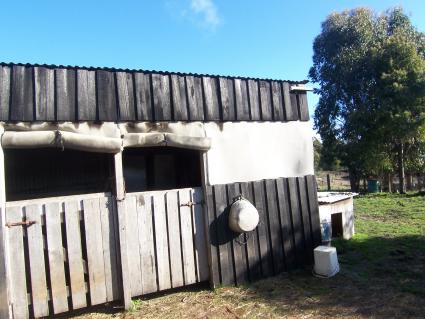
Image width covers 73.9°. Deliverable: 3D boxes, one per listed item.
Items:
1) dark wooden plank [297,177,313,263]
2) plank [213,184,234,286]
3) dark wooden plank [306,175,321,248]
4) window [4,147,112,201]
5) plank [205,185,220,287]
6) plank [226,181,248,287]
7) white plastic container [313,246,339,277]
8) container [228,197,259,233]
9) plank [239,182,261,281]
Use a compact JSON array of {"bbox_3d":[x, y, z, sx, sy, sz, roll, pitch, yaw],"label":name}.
[{"bbox_3d":[1.284,0.850,3.897,0.125,1.210,0.028,-4,-3,-21],"label":"dark wooden plank"},{"bbox_3d":[0.193,1.112,4.221,0.211,1.463,0.036,-3,-4,-21],"label":"plank"},{"bbox_3d":[1.774,0.988,4.847,0.196,1.442,0.036,-3,-4,-21],"label":"dark wooden plank"},{"bbox_3d":[-1.876,0.167,3.576,1.215,0.597,0.103,-3,-4,-21],"label":"window"},{"bbox_3d":[0.007,0.919,3.405,0.095,1.200,0.028,-4,-3,-21],"label":"plank"},{"bbox_3d":[0.320,0.918,3.524,0.165,1.210,0.028,-4,-3,-21],"label":"plank"},{"bbox_3d":[1.729,1.560,4.319,0.299,0.345,0.299,-1,-6,-41],"label":"white plastic container"},{"bbox_3d":[0.392,0.702,3.458,0.380,0.380,0.270,-4,6,-19],"label":"container"},{"bbox_3d":[0.595,1.088,4.379,0.211,1.483,0.036,-3,-4,-21],"label":"plank"}]

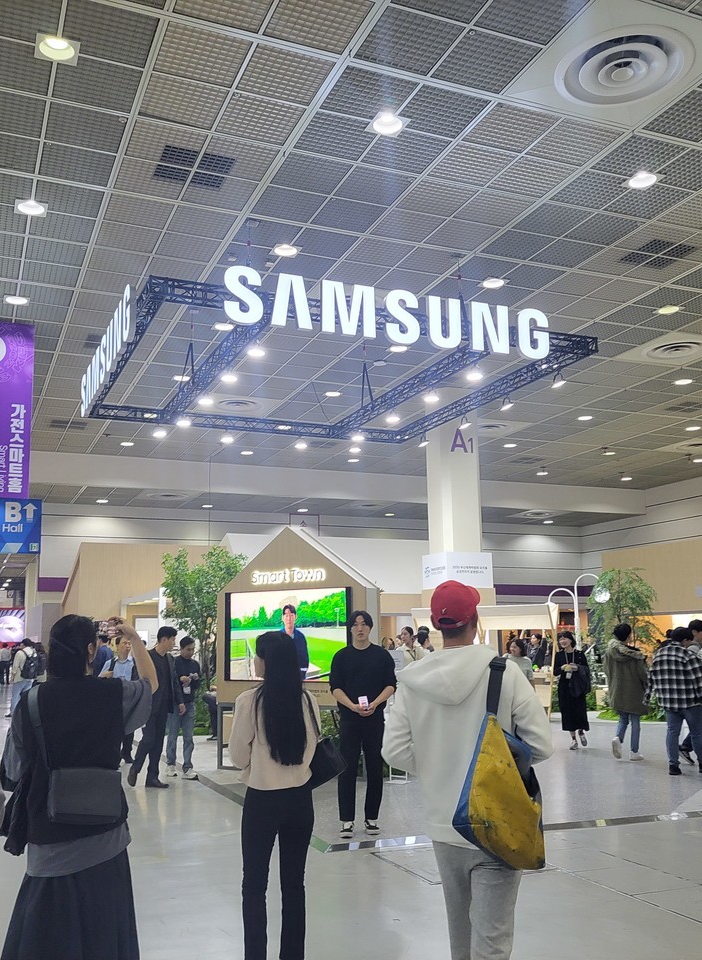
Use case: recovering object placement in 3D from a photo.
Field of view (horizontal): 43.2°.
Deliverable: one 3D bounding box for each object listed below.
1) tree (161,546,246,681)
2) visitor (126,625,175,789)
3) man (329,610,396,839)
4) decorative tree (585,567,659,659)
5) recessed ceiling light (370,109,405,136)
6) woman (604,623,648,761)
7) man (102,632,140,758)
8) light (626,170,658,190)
[{"bbox_3d":[-2.524,2.783,15.628,1.500,3.200,1.500,3,-11,-23],"label":"tree"},{"bbox_3d":[-2.190,2.525,9.979,0.500,1.720,0.500,-8,-12,36],"label":"visitor"},{"bbox_3d":[0.079,1.986,7.326,0.550,1.780,0.360,-1,-10,0],"label":"man"},{"bbox_3d":[5.286,3.148,17.429,1.400,2.850,1.400,3,-11,-23],"label":"decorative tree"},{"bbox_3d":[0.536,-5.197,12.937,0.470,0.120,0.470,-1,-10,0],"label":"recessed ceiling light"},{"bbox_3d":[3.561,2.723,11.540,0.540,1.690,0.450,-8,-13,37],"label":"woman"},{"bbox_3d":[-3.091,2.932,11.993,0.520,1.650,0.380,5,-12,-30],"label":"man"},{"bbox_3d":[4.816,-4.956,14.687,0.470,0.120,0.470,-1,-10,0],"label":"light"}]

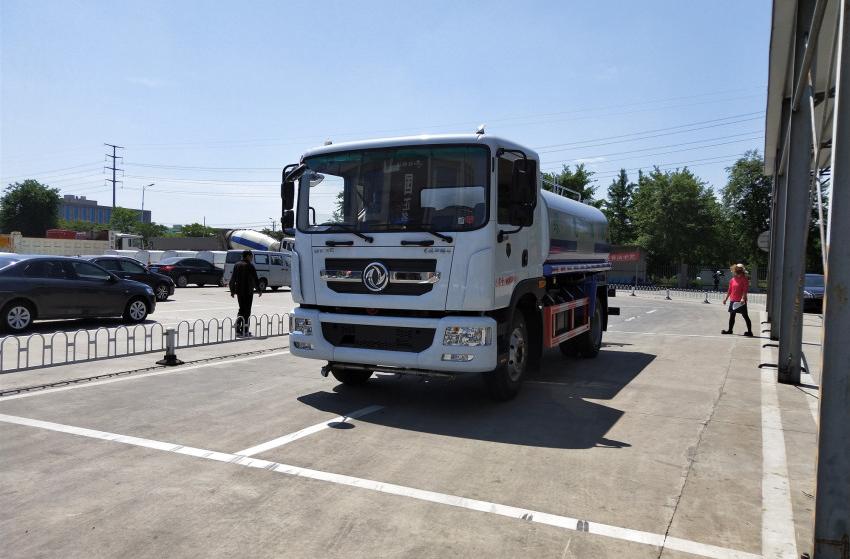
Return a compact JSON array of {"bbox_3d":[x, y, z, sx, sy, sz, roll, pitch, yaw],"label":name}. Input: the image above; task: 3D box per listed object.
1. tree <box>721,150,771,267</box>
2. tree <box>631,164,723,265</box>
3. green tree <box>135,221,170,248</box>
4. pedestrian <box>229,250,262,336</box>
[{"bbox_3d":[28.038,-5.139,52.203,6.400,11.800,6.200,1,2,0],"label":"tree"},{"bbox_3d":[22.540,-4.773,55.000,8.200,10.800,8.000,2,2,27],"label":"tree"},{"bbox_3d":[-33.302,-4.162,75.000,4.300,5.600,4.300,2,2,27],"label":"green tree"},{"bbox_3d":[-3.432,0.275,11.800,0.570,1.710,0.400,2,2,23],"label":"pedestrian"}]

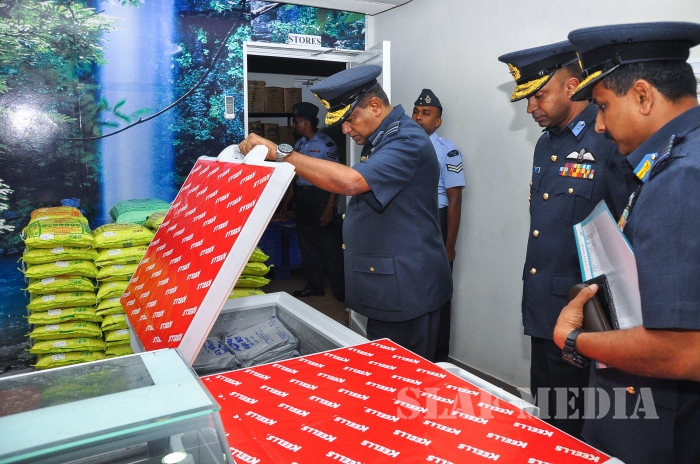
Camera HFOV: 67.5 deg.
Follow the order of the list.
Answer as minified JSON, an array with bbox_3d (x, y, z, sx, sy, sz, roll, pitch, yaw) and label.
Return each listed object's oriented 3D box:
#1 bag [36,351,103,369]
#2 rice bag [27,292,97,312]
[{"bbox_3d":[-1.369,0.546,2.586,0.275,0.075,0.380,-4,9,-24],"label":"bag"},{"bbox_3d":[-1.518,0.316,2.749,0.301,0.088,0.380,-7,11,-32],"label":"rice bag"}]

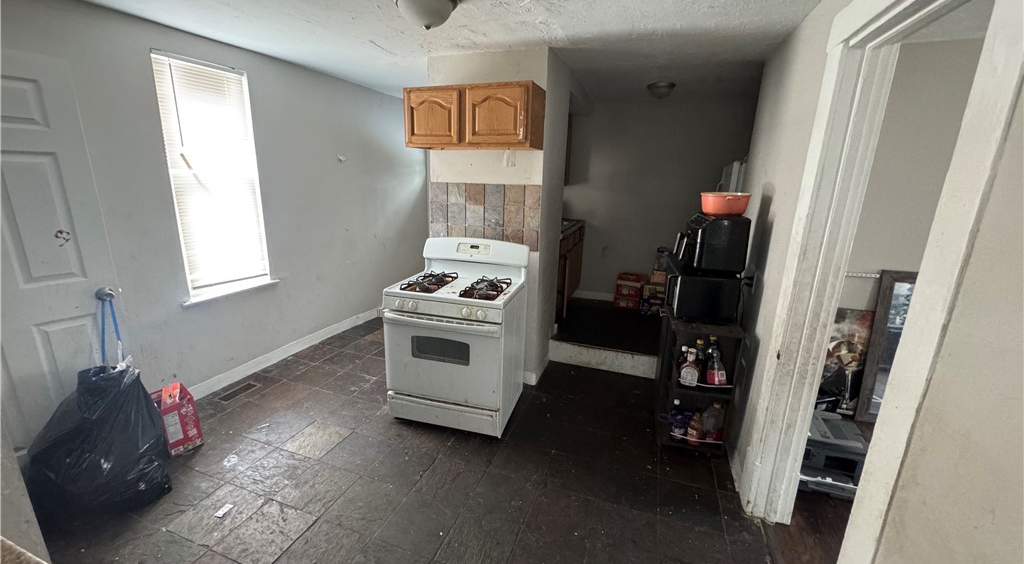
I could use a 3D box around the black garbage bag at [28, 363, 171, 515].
[{"bbox_3d":[-2.102,0.758,2.089,0.510,0.590,0.530,14,19,39],"label":"black garbage bag"}]

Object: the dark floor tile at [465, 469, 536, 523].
[{"bbox_3d":[-0.044,1.112,2.152,0.300,0.013,0.300,6,15,18],"label":"dark floor tile"}]

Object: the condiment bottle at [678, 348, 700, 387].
[{"bbox_3d":[1.072,0.502,2.477,0.110,0.235,0.080,8,15,23],"label":"condiment bottle"}]

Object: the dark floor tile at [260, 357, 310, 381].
[{"bbox_3d":[-1.867,0.727,3.415,0.302,0.010,0.302,7,16,18],"label":"dark floor tile"}]

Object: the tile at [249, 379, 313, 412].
[{"bbox_3d":[-1.680,0.834,3.037,0.302,0.010,0.302,7,16,18],"label":"tile"}]

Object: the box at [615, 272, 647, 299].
[{"bbox_3d":[1.320,0.056,4.619,0.265,0.165,0.340,8,15,22],"label":"box"}]

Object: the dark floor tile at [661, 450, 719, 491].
[{"bbox_3d":[1.033,1.085,2.442,0.302,0.010,0.302,7,16,18],"label":"dark floor tile"}]

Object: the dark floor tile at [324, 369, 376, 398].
[{"bbox_3d":[-1.266,0.781,3.175,0.300,0.012,0.300,7,16,18],"label":"dark floor tile"}]

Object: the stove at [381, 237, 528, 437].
[{"bbox_3d":[-0.353,0.343,2.769,0.760,1.175,0.660,6,15,14],"label":"stove"}]

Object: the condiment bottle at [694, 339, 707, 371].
[{"bbox_3d":[1.157,0.474,2.580,0.075,0.256,0.075,7,16,18],"label":"condiment bottle"}]

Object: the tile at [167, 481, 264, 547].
[{"bbox_3d":[-1.409,1.120,1.992,0.303,0.010,0.303,7,15,18],"label":"tile"}]

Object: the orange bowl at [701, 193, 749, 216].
[{"bbox_3d":[1.243,-0.453,2.428,0.262,0.125,0.260,7,15,18],"label":"orange bowl"}]

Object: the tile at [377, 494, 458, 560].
[{"bbox_3d":[-0.431,1.140,1.960,0.300,0.012,0.300,7,16,18],"label":"tile"}]

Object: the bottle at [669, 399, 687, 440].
[{"bbox_3d":[1.037,0.851,2.583,0.090,0.265,0.085,8,16,24],"label":"bottle"}]

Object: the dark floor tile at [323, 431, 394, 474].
[{"bbox_3d":[-0.900,0.996,2.429,0.300,0.012,0.300,7,16,18],"label":"dark floor tile"}]

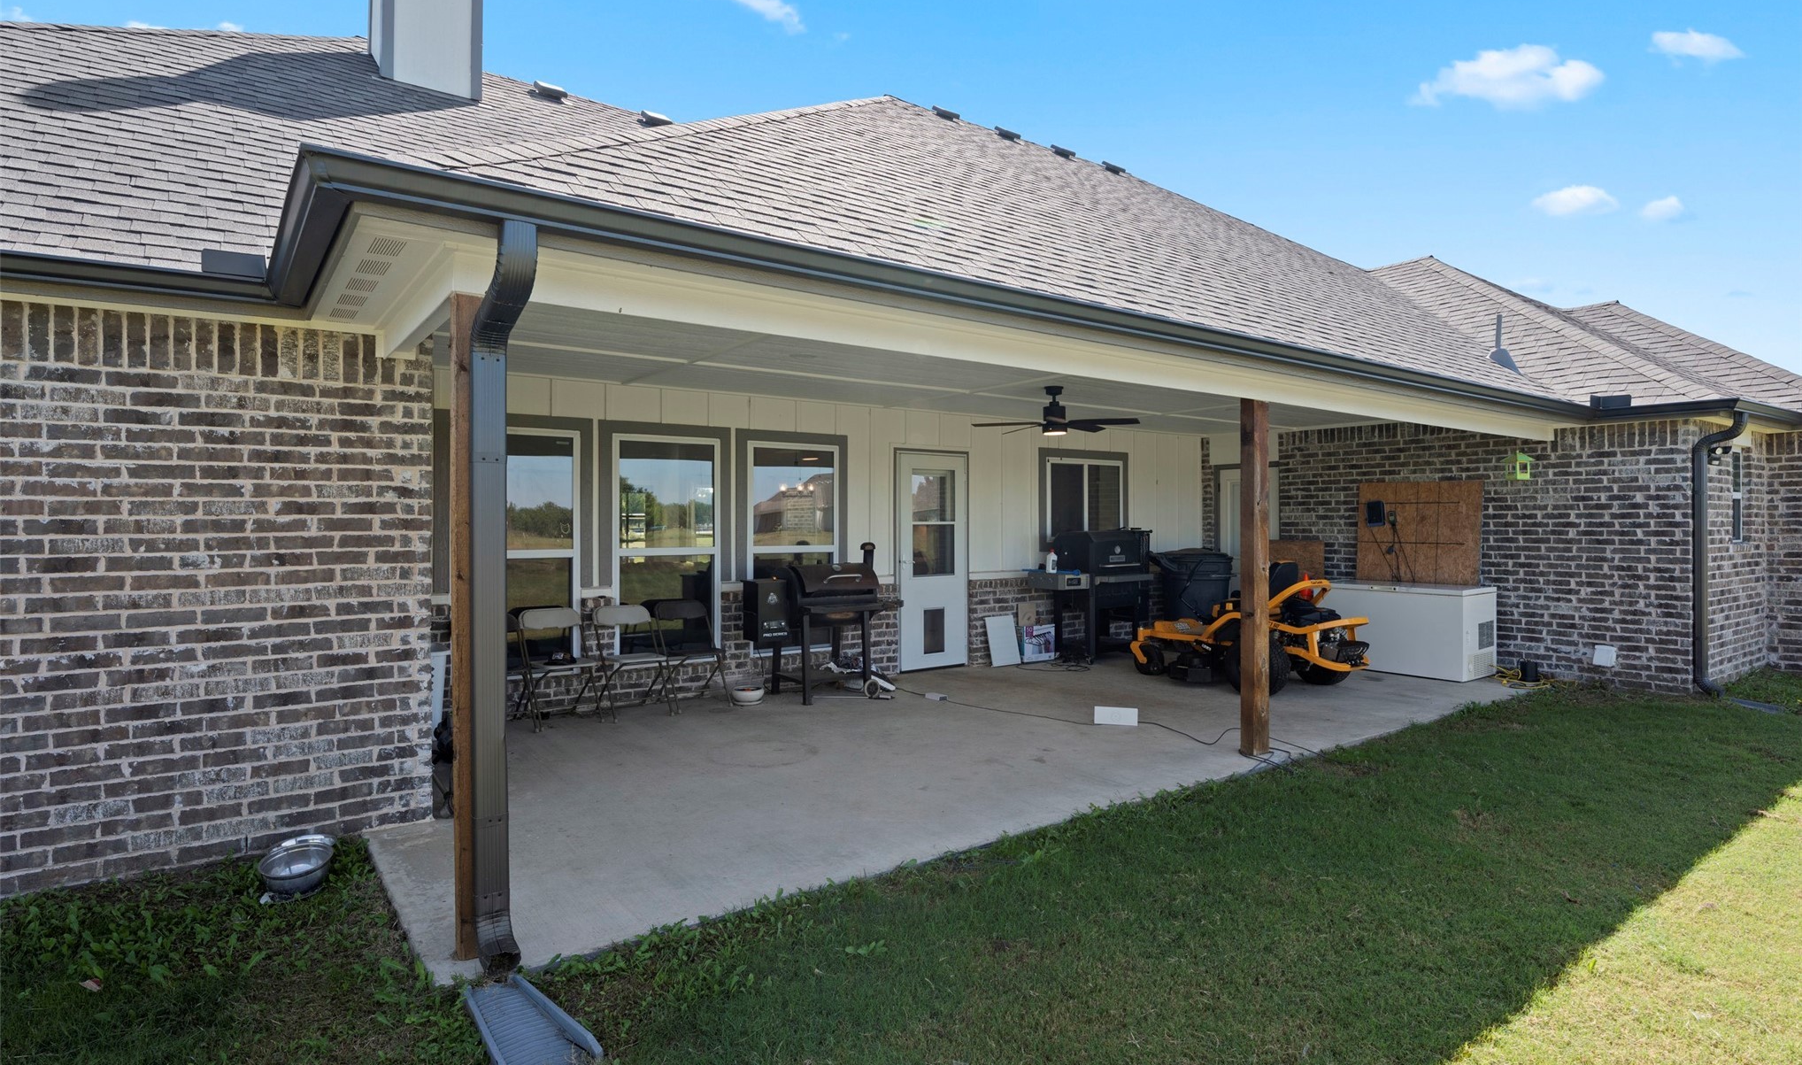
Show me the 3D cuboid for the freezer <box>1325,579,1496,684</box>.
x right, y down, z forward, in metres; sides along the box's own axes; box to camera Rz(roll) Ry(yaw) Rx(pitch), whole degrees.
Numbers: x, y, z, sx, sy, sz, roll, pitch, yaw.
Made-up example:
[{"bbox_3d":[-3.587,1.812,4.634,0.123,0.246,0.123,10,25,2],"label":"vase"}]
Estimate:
[{"bbox_3d":[5.182,0.967,9.333,0.750,0.885,1.520,0,1,-35],"label":"freezer"}]

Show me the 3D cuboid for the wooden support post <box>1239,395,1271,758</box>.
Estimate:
[{"bbox_3d":[2.318,0.296,5.909,0.150,2.300,0.115,-1,1,-36],"label":"wooden support post"}]

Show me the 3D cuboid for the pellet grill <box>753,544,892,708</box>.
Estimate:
[{"bbox_3d":[-0.644,0.728,7.467,1.280,1.260,0.680,0,1,-35],"label":"pellet grill"}]

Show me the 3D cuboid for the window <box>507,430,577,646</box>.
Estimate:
[{"bbox_3d":[-2.763,0.150,6.488,0.890,1.810,0.090,-1,1,-36],"label":"window"}]

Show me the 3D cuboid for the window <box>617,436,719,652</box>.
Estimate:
[{"bbox_3d":[-1.850,0.141,7.153,0.890,1.810,0.090,-1,1,-36],"label":"window"}]

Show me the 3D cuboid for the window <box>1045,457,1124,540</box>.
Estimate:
[{"bbox_3d":[2.059,-0.351,9.980,1.210,0.905,0.080,0,1,-35],"label":"window"}]

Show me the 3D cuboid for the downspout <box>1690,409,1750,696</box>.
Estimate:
[{"bbox_3d":[7.097,0.184,7.805,0.110,2.450,0.340,-1,1,-36],"label":"downspout"}]

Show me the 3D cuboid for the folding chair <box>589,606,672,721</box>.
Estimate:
[{"bbox_3d":[-2.002,0.947,6.688,0.450,0.800,0.490,-1,1,-36],"label":"folding chair"}]

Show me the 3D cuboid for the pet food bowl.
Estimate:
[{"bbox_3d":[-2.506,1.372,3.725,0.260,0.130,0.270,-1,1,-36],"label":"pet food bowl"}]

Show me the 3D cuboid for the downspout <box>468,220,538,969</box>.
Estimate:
[{"bbox_3d":[-1.315,0.287,2.979,0.104,2.450,0.570,0,1,-35],"label":"downspout"}]

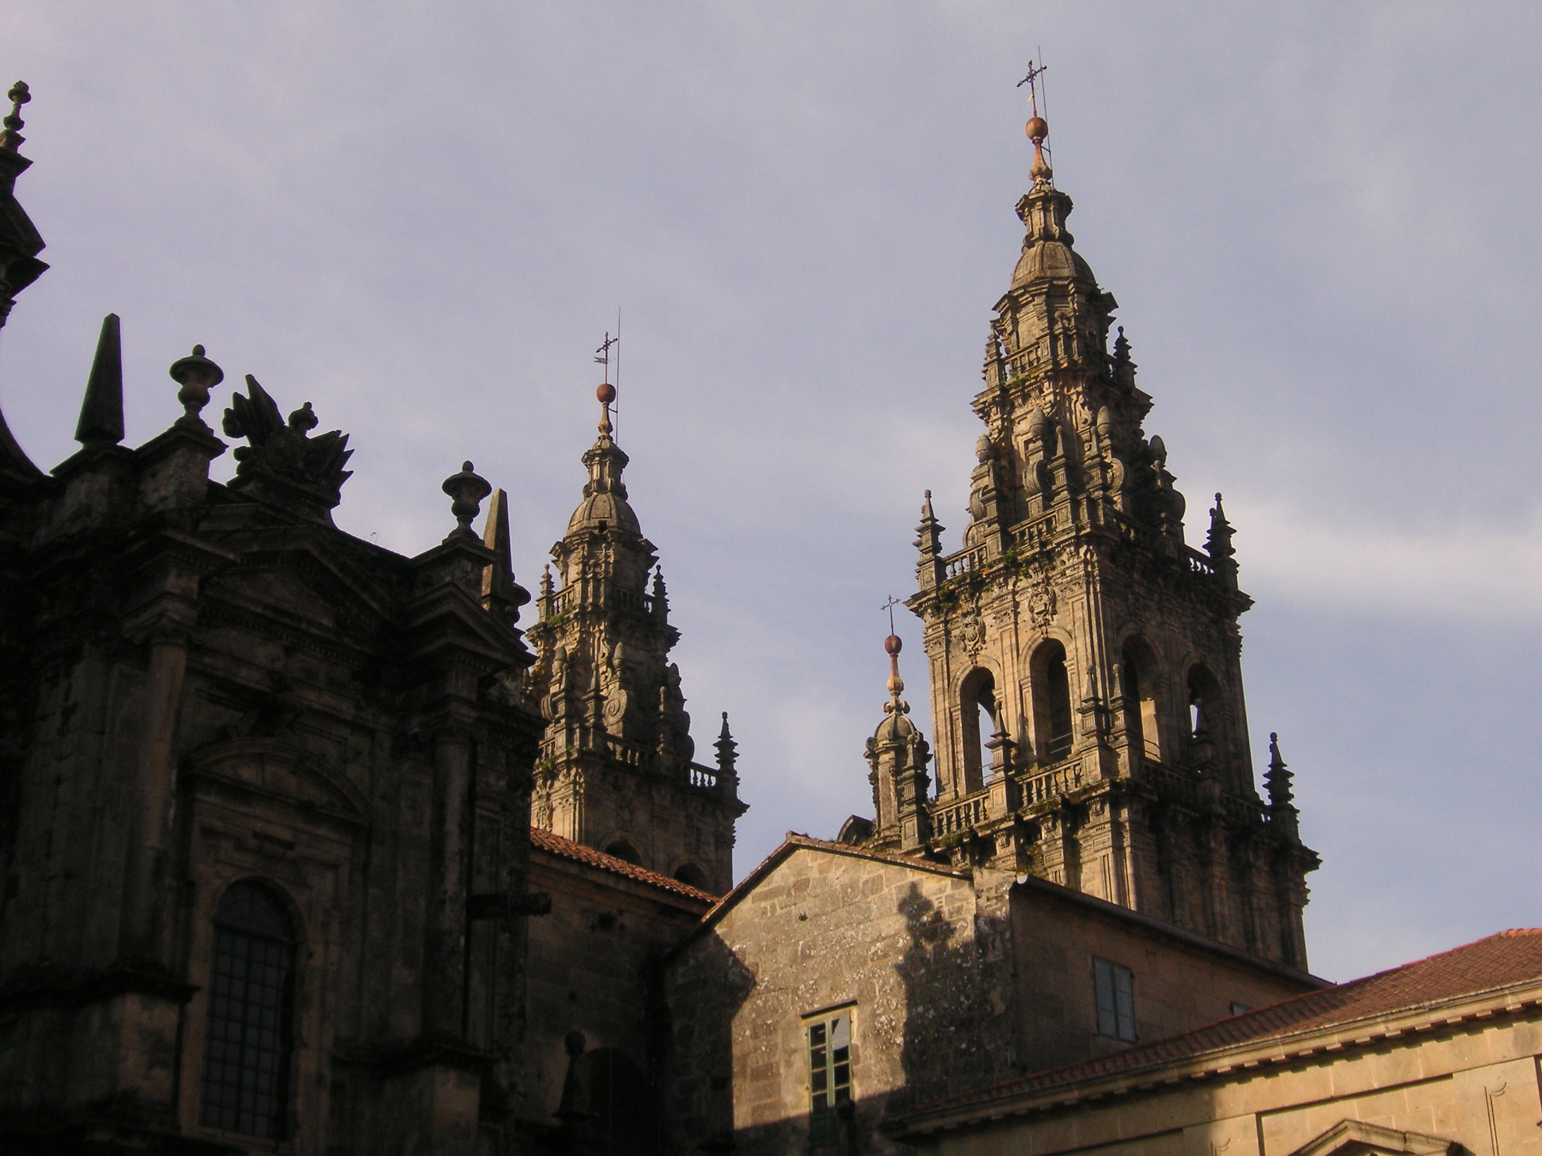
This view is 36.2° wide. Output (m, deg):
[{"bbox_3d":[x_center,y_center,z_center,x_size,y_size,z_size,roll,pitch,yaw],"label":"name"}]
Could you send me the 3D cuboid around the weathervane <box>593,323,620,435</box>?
[{"bbox_3d":[-8.359,-9.930,120.082,1.500,6.200,1.000,-22,-32,37],"label":"weathervane"}]

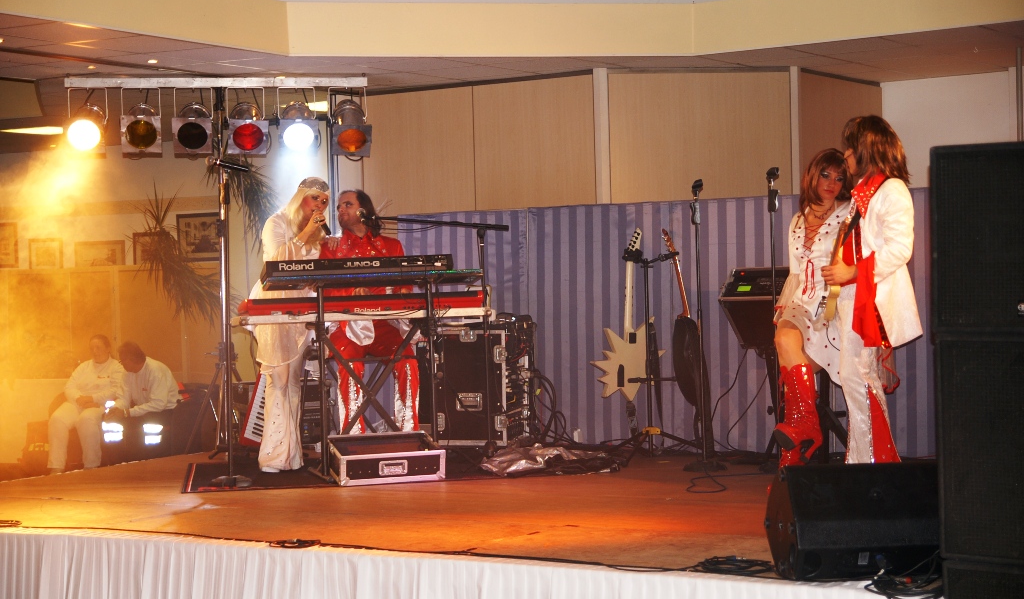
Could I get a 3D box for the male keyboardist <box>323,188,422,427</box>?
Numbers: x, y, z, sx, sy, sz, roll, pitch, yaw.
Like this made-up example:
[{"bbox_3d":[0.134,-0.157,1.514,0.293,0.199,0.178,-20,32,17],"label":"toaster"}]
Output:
[{"bbox_3d":[-0.823,0.161,9.850,0.580,1.600,0.680,-1,0,-9],"label":"male keyboardist"}]

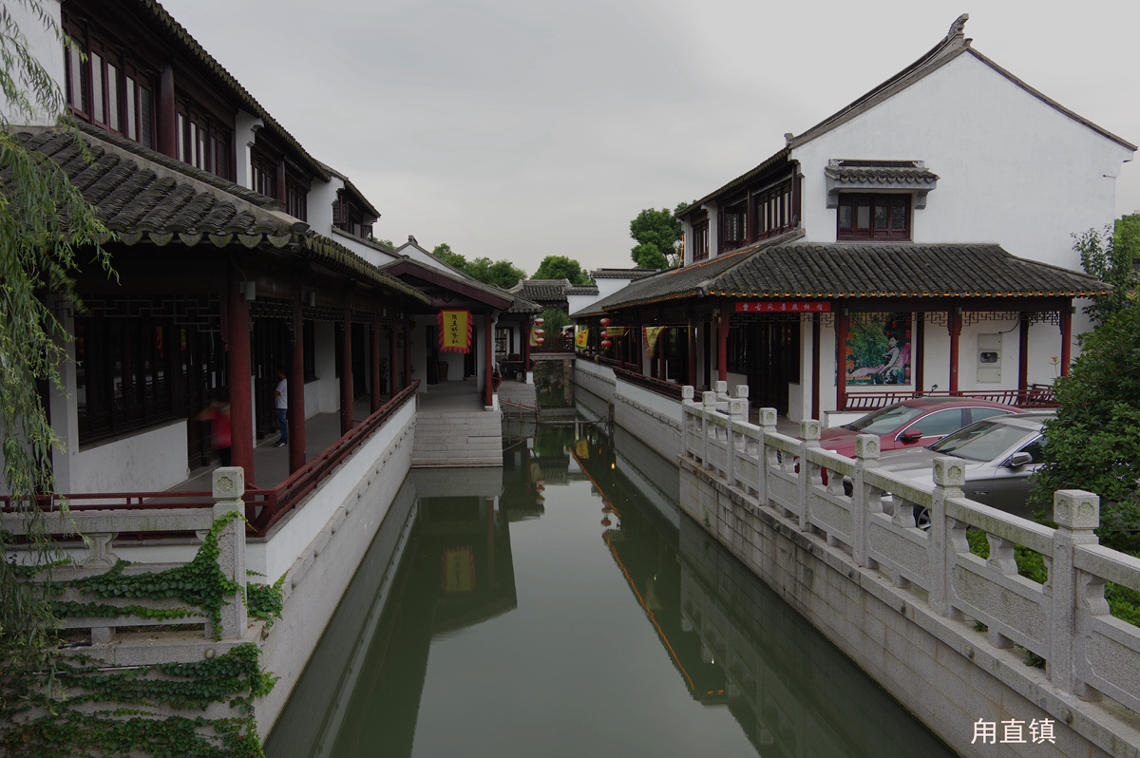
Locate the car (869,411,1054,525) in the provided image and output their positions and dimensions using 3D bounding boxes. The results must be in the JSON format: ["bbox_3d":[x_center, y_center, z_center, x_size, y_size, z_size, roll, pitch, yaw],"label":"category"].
[{"bbox_3d":[5.570,1.165,10.500,4.820,1.460,1.840,0,3,-6],"label":"car"}]

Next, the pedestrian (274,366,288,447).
[{"bbox_3d":[-6.193,0.601,18.327,0.380,1.710,0.480,-1,3,-15],"label":"pedestrian"}]

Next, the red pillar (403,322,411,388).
[{"bbox_3d":[-5.172,-0.552,27.227,0.210,2.950,0.210,0,3,-6],"label":"red pillar"}]

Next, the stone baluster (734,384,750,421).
[{"bbox_3d":[3.435,0.838,16.972,0.220,1.360,0.220,0,3,-6],"label":"stone baluster"}]

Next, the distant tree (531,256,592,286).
[{"bbox_3d":[-0.864,-6.978,81.740,6.200,9.800,6.200,0,3,-6],"label":"distant tree"}]

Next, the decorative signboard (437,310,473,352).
[{"bbox_3d":[-3.487,-1.430,26.061,1.060,1.360,0.050,0,3,-6],"label":"decorative signboard"}]

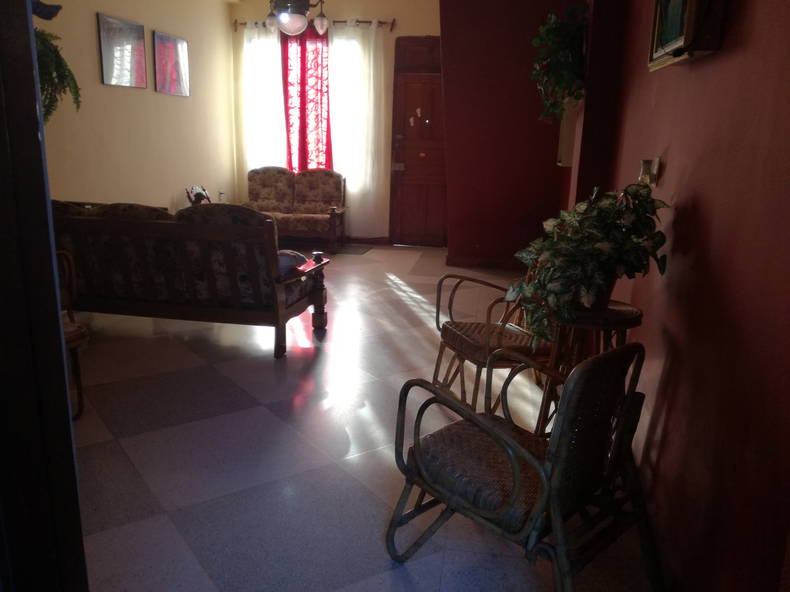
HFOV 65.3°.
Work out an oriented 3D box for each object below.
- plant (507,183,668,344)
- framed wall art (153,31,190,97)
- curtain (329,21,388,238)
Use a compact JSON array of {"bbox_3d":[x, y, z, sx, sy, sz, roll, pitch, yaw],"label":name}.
[{"bbox_3d":[0.806,-0.141,2.592,0.542,0.633,0.520,4,13,11],"label":"plant"},{"bbox_3d":[-2.376,-2.455,6.596,0.034,0.576,0.667,5,13,12],"label":"framed wall art"},{"bbox_3d":[-0.470,-2.044,7.788,0.746,2.689,0.136,4,13,11],"label":"curtain"}]

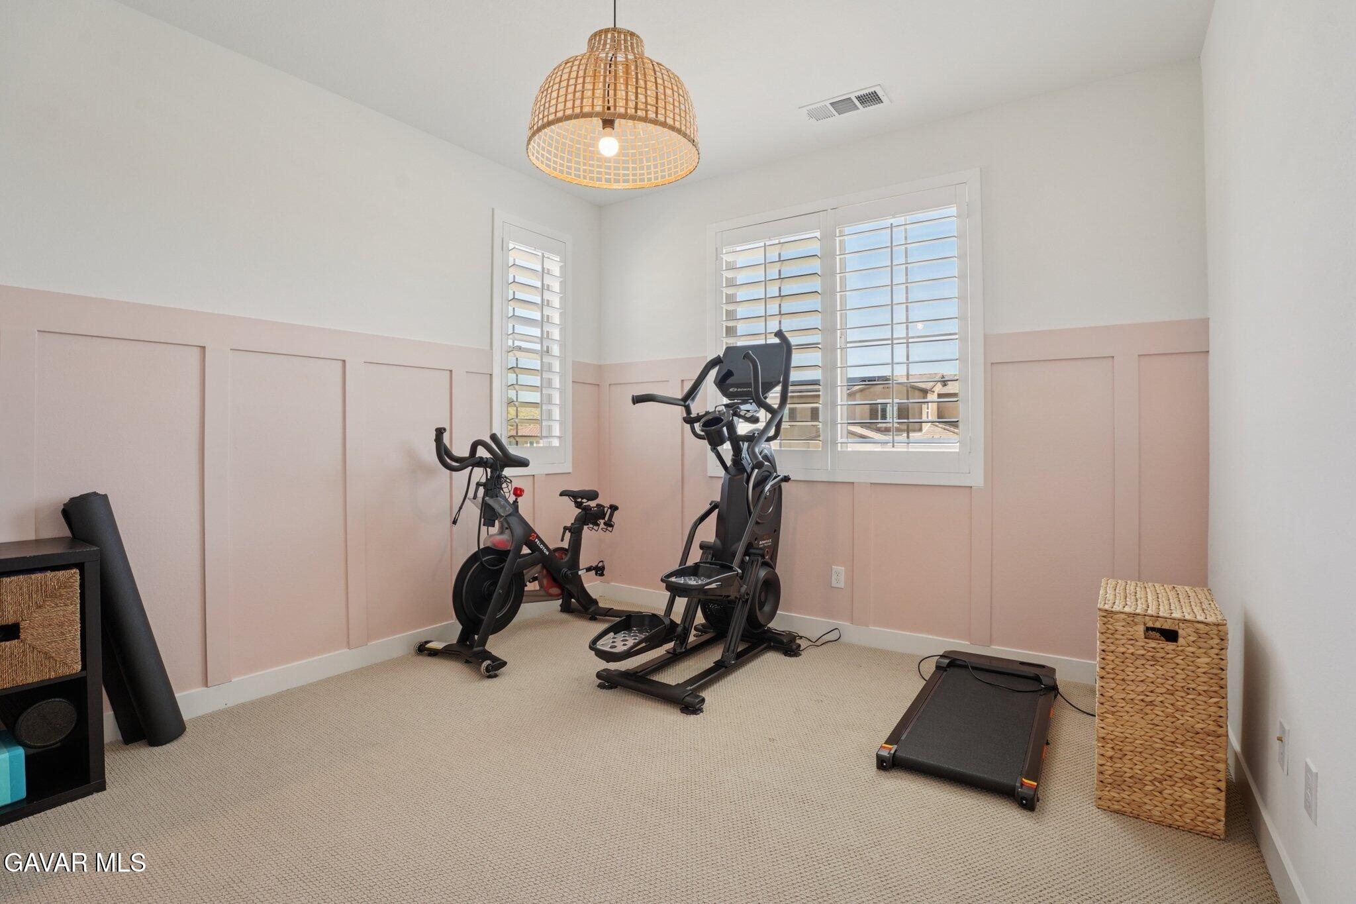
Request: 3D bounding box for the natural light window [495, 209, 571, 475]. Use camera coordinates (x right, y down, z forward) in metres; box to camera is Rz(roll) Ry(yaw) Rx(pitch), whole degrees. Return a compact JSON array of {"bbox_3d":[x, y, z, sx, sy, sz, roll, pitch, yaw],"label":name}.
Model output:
[{"bbox_3d":[-0.902,-0.653,3.833,0.090,1.590,0.617,1,2,38],"label":"natural light window"}]

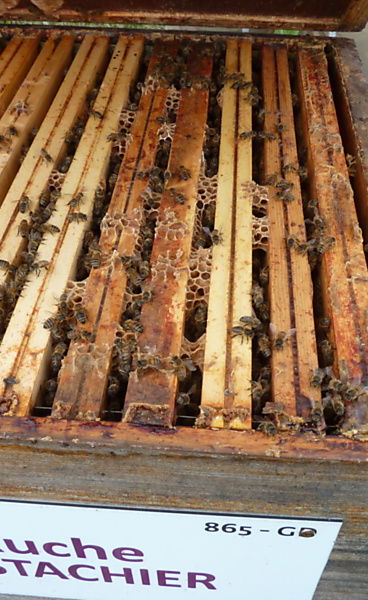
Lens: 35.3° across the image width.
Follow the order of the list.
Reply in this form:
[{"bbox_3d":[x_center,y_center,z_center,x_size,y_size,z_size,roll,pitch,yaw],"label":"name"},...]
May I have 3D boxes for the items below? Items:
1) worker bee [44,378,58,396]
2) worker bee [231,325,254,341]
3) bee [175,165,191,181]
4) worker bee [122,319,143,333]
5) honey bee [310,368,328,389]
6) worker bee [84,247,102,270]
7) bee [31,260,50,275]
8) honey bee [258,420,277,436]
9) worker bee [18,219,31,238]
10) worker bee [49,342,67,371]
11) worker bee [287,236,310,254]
[{"bbox_3d":[-0.073,0.048,0.319,0.006,0.005,0.012,-4,47,-4],"label":"worker bee"},{"bbox_3d":[0.033,0.018,0.326,0.013,0.005,0.007,12,47,11],"label":"worker bee"},{"bbox_3d":[0.000,-0.096,0.438,0.007,0.005,0.013,-5,47,-5],"label":"bee"},{"bbox_3d":[-0.030,0.015,0.340,0.013,0.005,0.007,16,49,15],"label":"worker bee"},{"bbox_3d":[0.071,0.041,0.304,0.009,0.005,0.011,14,48,13],"label":"honey bee"},{"bbox_3d":[-0.058,-0.026,0.372,0.009,0.005,0.013,-11,44,5],"label":"worker bee"},{"bbox_3d":[-0.091,-0.021,0.366,0.012,0.005,0.006,-17,49,-16],"label":"bee"},{"bbox_3d":[0.042,0.064,0.289,0.007,0.005,0.012,-13,28,-12],"label":"honey bee"},{"bbox_3d":[-0.108,-0.048,0.393,0.007,0.005,0.013,-7,47,-6],"label":"worker bee"},{"bbox_3d":[-0.071,0.032,0.329,0.007,0.005,0.014,2,64,3],"label":"worker bee"},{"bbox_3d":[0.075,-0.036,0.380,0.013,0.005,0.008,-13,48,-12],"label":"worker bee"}]

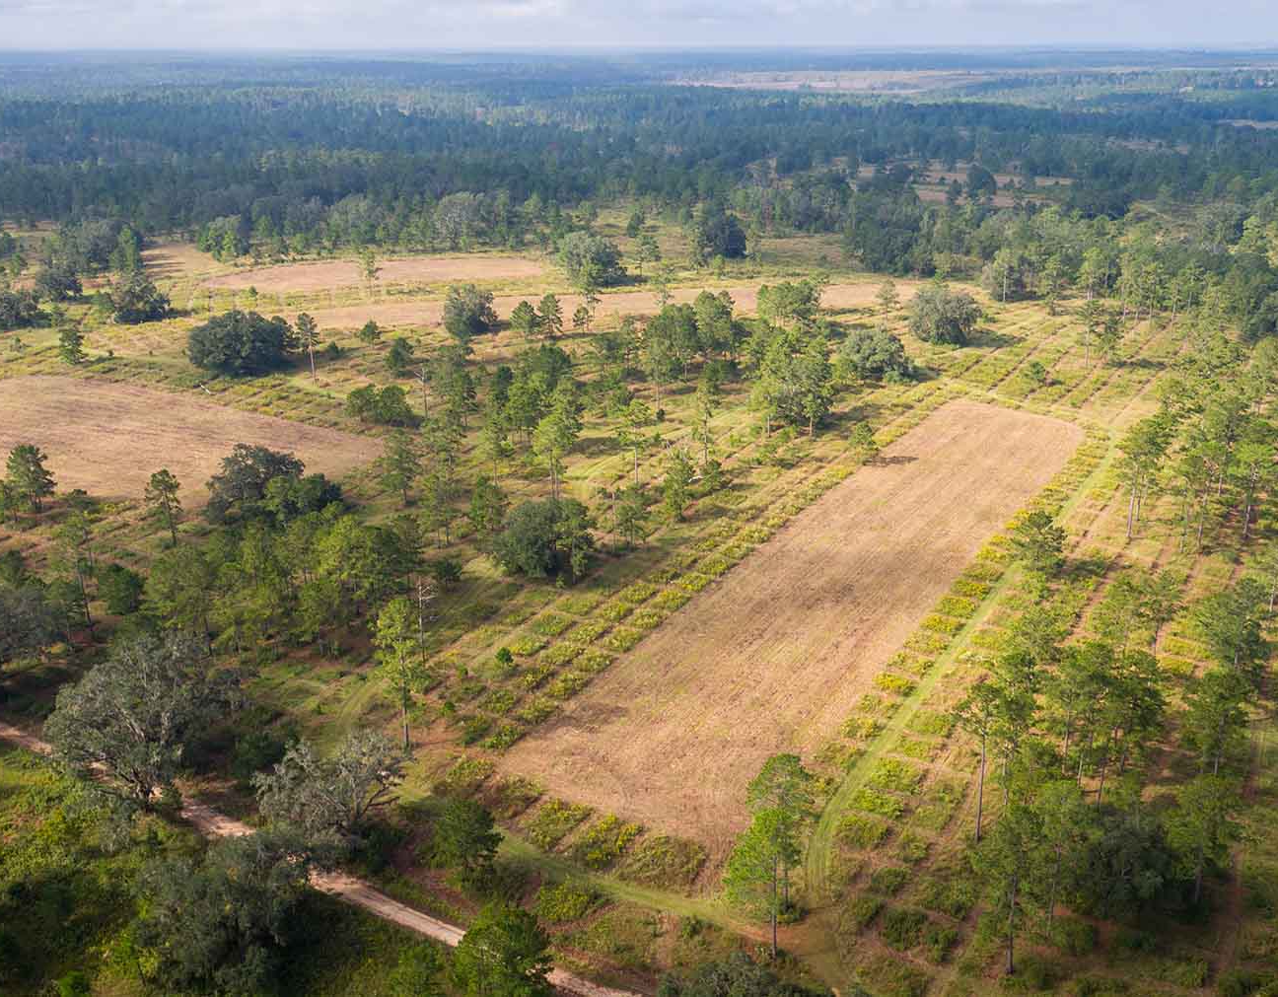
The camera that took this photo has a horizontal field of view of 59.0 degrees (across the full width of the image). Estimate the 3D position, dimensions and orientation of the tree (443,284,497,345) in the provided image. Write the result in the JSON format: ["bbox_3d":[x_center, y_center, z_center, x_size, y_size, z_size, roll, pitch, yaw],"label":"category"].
[{"bbox_3d":[-55.290,-60.220,369.370,17.500,19.900,16.600,-3,22,-8],"label":"tree"}]

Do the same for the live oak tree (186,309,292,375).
[{"bbox_3d":[-119.470,-46.880,337.920,29.900,19.000,28.400,-8,23,-18],"label":"live oak tree"}]

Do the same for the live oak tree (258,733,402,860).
[{"bbox_3d":[-37.310,36.250,137.140,18.000,13.100,17.100,-7,23,-17],"label":"live oak tree"}]

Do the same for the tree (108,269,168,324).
[{"bbox_3d":[-186.750,-74.760,420.720,20.500,18.000,20.500,-10,24,-22],"label":"tree"}]

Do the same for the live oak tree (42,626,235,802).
[{"bbox_3d":[-61.860,29.930,141.530,22.600,21.800,21.500,-11,24,-25],"label":"live oak tree"}]

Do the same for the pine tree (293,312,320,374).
[{"bbox_3d":[-103.390,-48.380,352.200,7.800,19.500,7.800,-7,23,-15],"label":"pine tree"}]

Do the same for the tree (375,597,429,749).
[{"bbox_3d":[-31.840,24.120,153.340,7.000,23.600,7.000,-5,22,-12],"label":"tree"}]

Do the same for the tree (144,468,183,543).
[{"bbox_3d":[-96.680,2.110,230.790,7.000,16.500,7.000,-10,24,-23],"label":"tree"}]

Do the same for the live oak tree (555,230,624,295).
[{"bbox_3d":[-20.070,-93.490,448.590,26.400,22.600,25.100,-1,22,-2],"label":"live oak tree"}]

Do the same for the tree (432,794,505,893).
[{"bbox_3d":[-20.870,41.870,136.120,8.700,12.800,8.700,-4,22,-10],"label":"tree"}]

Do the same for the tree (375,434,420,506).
[{"bbox_3d":[-53.010,-6.330,250.530,9.300,17.000,9.300,-5,22,-12],"label":"tree"}]

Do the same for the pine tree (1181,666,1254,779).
[{"bbox_3d":[73.440,30.020,144.860,8.400,18.100,8.400,12,25,28],"label":"pine tree"}]

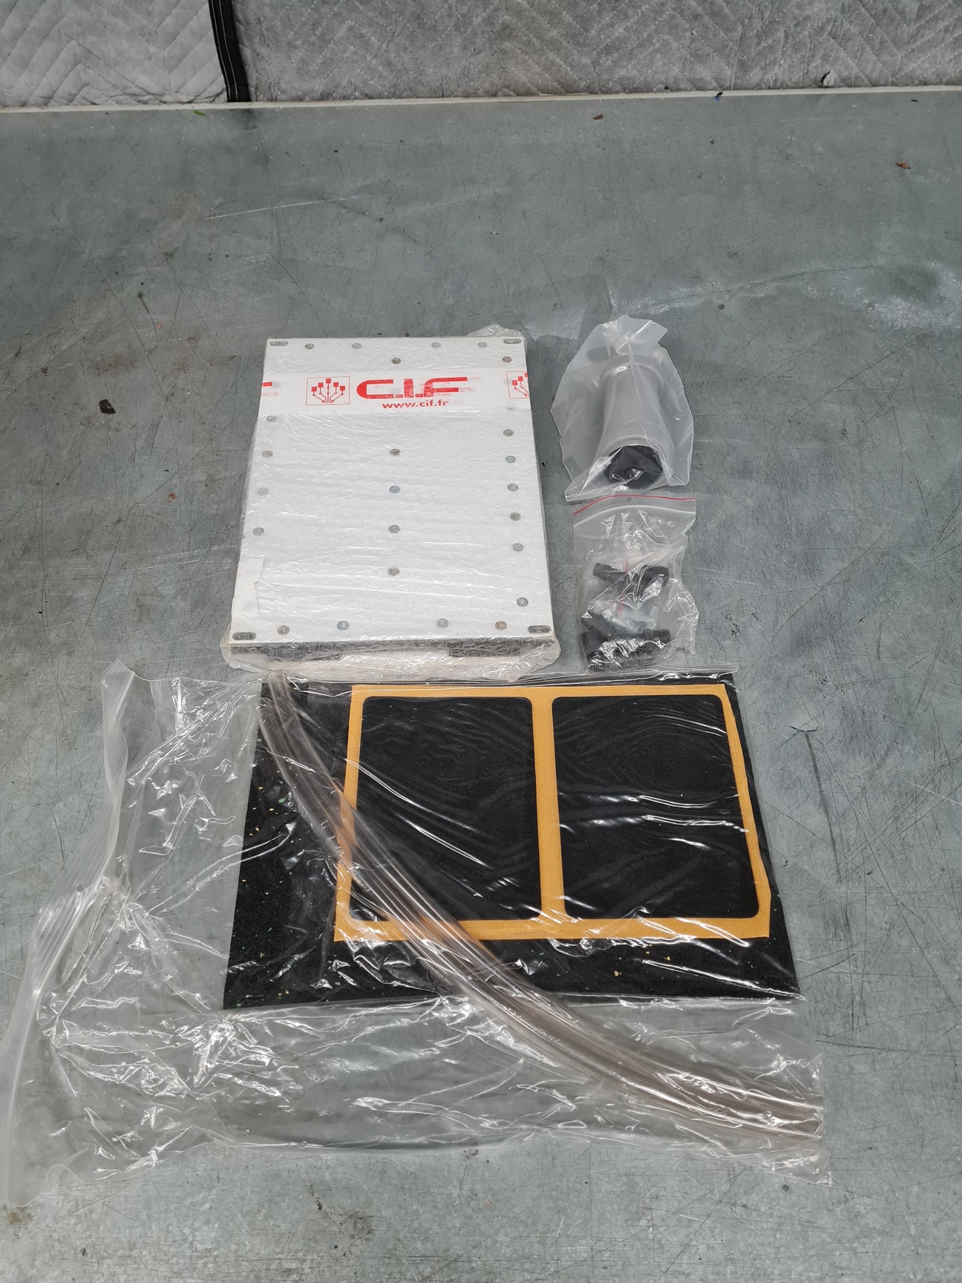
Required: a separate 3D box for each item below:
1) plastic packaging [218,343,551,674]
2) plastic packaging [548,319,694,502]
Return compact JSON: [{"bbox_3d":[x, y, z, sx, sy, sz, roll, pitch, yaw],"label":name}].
[{"bbox_3d":[-0.066,-0.118,0.750,0.227,0.042,0.322,-1,56,-3],"label":"plastic packaging"},{"bbox_3d":[0.120,-0.212,0.813,0.116,0.054,0.196,-1,56,-3],"label":"plastic packaging"}]

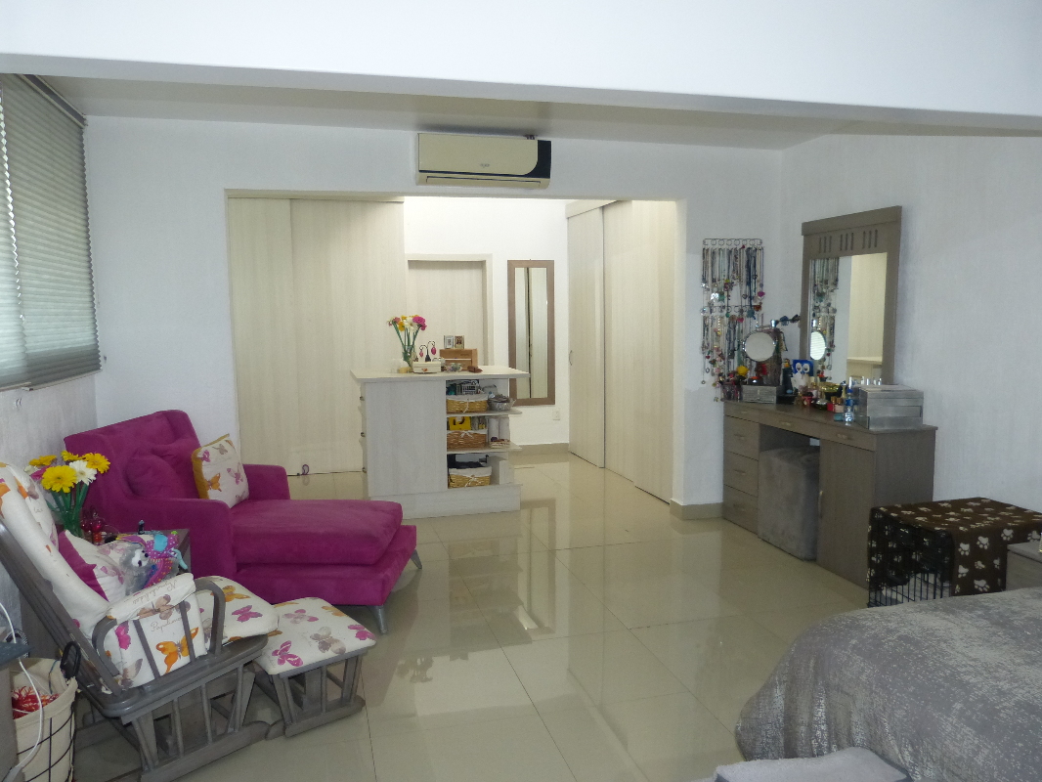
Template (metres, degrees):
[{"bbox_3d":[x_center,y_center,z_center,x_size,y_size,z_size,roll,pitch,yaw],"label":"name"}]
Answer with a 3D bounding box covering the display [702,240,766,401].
[{"bbox_3d":[1.457,-0.495,5.191,0.460,1.085,0.070,-2,6,-15],"label":"display"}]

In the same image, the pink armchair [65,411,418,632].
[{"bbox_3d":[-1.312,0.605,3.860,1.440,0.914,0.950,0,6,2],"label":"pink armchair"}]

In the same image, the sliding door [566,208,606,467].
[{"bbox_3d":[0.641,-0.510,7.367,0.040,2.405,0.860,-2,6,-15],"label":"sliding door"}]

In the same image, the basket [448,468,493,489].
[{"bbox_3d":[-0.399,0.621,5.617,0.320,0.155,0.230,-2,6,-15],"label":"basket"}]

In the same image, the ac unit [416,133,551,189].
[{"bbox_3d":[-0.226,-1.384,4.582,0.806,0.268,0.200,-2,6,-15],"label":"ac unit"}]

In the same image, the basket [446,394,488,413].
[{"bbox_3d":[-0.420,0.078,5.590,0.313,0.140,0.230,-2,6,-15],"label":"basket"}]

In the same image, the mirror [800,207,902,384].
[{"bbox_3d":[1.985,-0.488,4.612,0.040,1.155,0.880,-2,6,-15],"label":"mirror"}]

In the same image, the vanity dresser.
[{"bbox_3d":[1.820,0.545,4.642,0.415,0.822,1.465,-2,6,-15],"label":"vanity dresser"}]

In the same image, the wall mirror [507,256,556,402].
[{"bbox_3d":[0.118,-0.580,7.590,0.490,1.460,0.035,-2,6,-15],"label":"wall mirror"}]

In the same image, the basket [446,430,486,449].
[{"bbox_3d":[-0.421,0.339,5.625,0.310,0.135,0.230,-2,6,-15],"label":"basket"}]

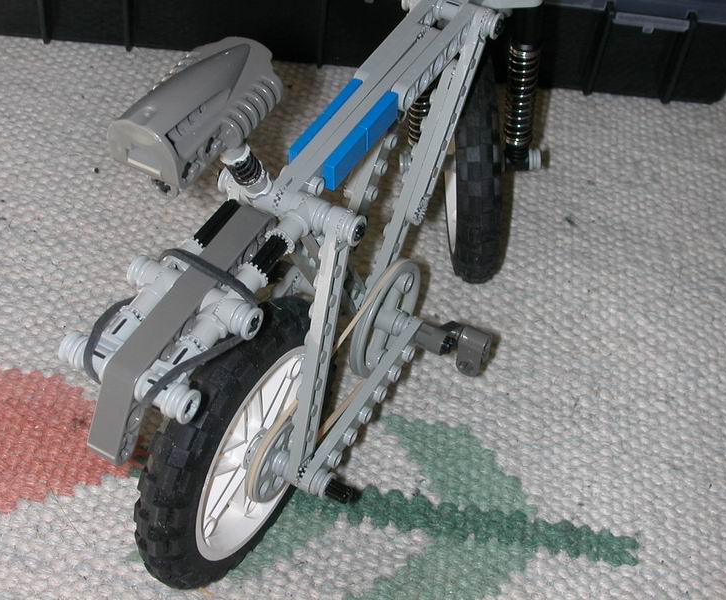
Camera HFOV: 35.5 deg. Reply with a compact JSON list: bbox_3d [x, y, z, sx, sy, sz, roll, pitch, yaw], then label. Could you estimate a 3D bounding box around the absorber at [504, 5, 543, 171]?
[{"bbox_3d":[0.050,-0.068,0.359,0.009,0.074,0.009,-3,54,3],"label":"absorber"}]

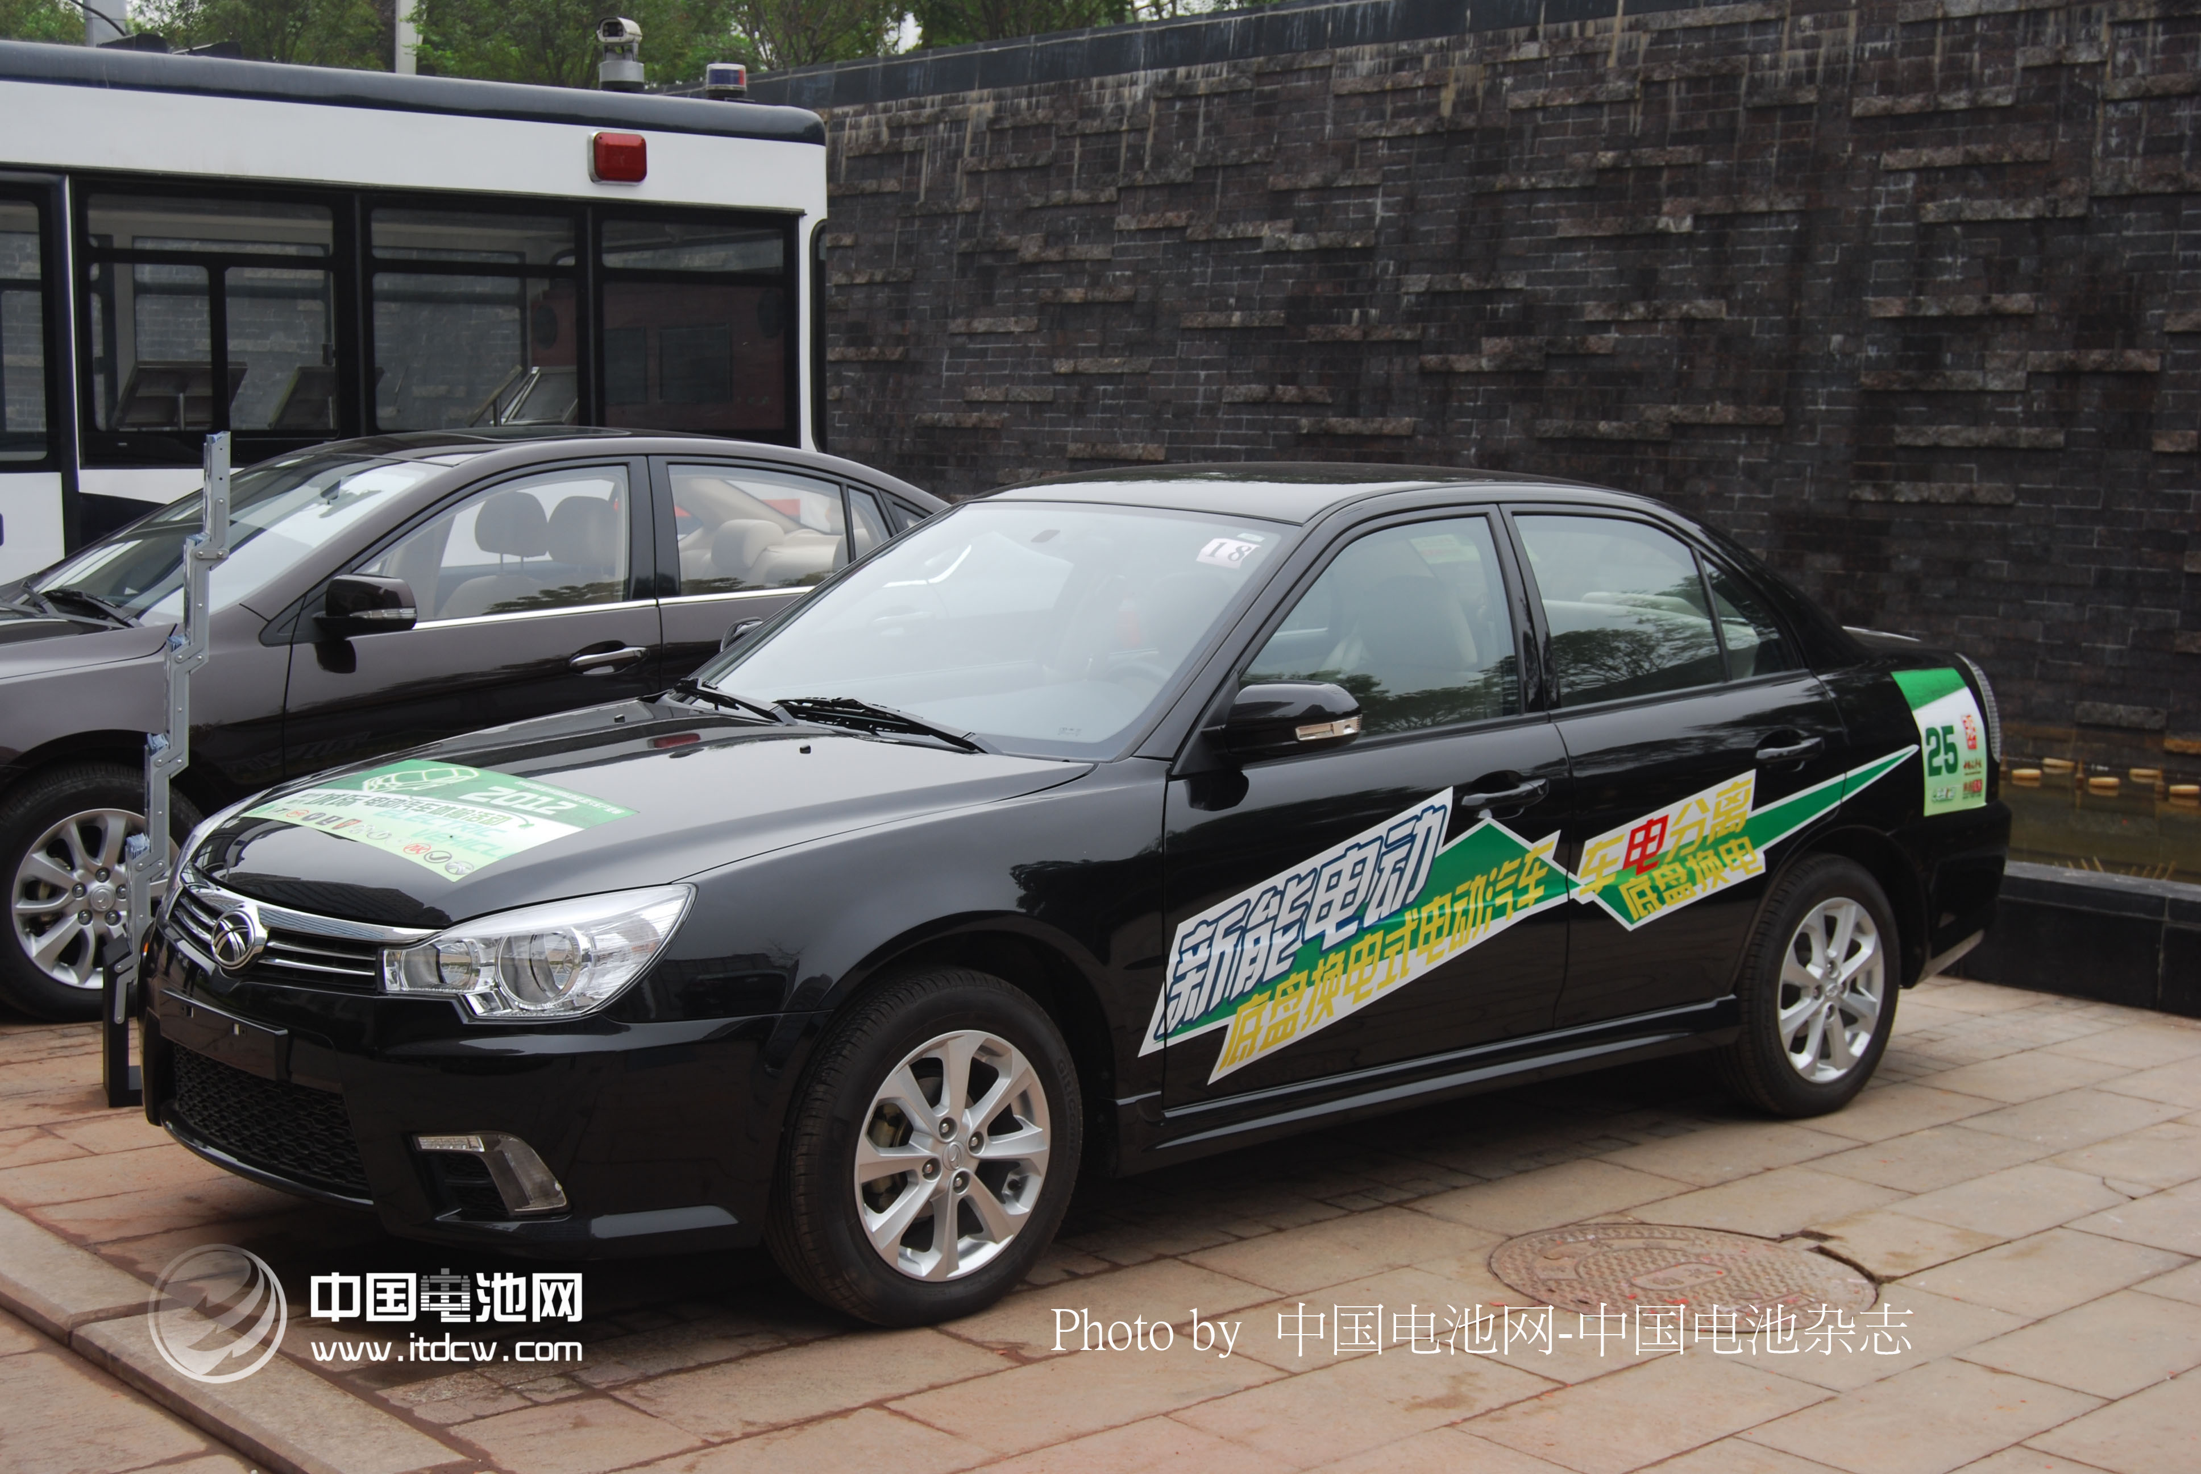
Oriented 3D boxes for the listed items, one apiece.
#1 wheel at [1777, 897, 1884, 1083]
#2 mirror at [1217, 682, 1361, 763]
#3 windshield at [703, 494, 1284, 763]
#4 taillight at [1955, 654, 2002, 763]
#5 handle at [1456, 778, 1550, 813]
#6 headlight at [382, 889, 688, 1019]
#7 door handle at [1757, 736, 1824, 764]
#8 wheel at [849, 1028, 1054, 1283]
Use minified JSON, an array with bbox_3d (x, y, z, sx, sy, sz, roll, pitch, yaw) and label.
[{"bbox_3d":[1.663,0.586,6.652,0.440,0.440,0.170,-4,8,-41],"label":"wheel"},{"bbox_3d":[0.348,-0.041,5.187,0.170,0.150,0.230,-4,8,-41],"label":"mirror"},{"bbox_3d":[-0.215,-0.277,5.906,1.380,0.160,0.800,8,42,48],"label":"windshield"},{"bbox_3d":[2.160,-0.076,7.220,0.250,0.290,0.290,-4,8,-41],"label":"taillight"},{"bbox_3d":[0.818,0.116,5.727,0.235,0.055,0.055,-4,8,-41],"label":"handle"},{"bbox_3d":[-0.916,0.345,4.564,0.380,0.250,0.380,-4,8,-41],"label":"headlight"},{"bbox_3d":[1.568,0.031,6.377,0.215,0.052,0.055,-4,8,-41],"label":"door handle"},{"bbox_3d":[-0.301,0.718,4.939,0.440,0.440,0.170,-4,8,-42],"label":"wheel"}]

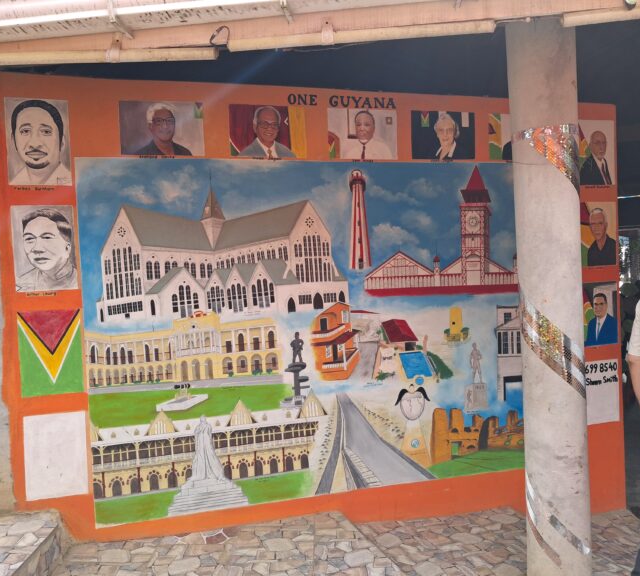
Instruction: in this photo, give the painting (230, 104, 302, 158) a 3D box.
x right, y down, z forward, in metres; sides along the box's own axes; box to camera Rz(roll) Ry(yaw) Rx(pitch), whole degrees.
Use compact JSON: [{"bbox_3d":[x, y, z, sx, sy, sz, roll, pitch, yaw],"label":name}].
[{"bbox_3d":[-0.272,-0.832,3.189,0.408,0.271,0.025,-3,2,-16],"label":"painting"}]

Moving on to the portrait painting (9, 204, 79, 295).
[{"bbox_3d":[-1.327,-0.192,2.893,0.278,0.409,0.025,-3,2,-16],"label":"portrait painting"}]

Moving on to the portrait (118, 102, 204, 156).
[{"bbox_3d":[-0.796,-0.806,3.038,0.413,0.266,0.025,-3,2,-16],"label":"portrait"}]

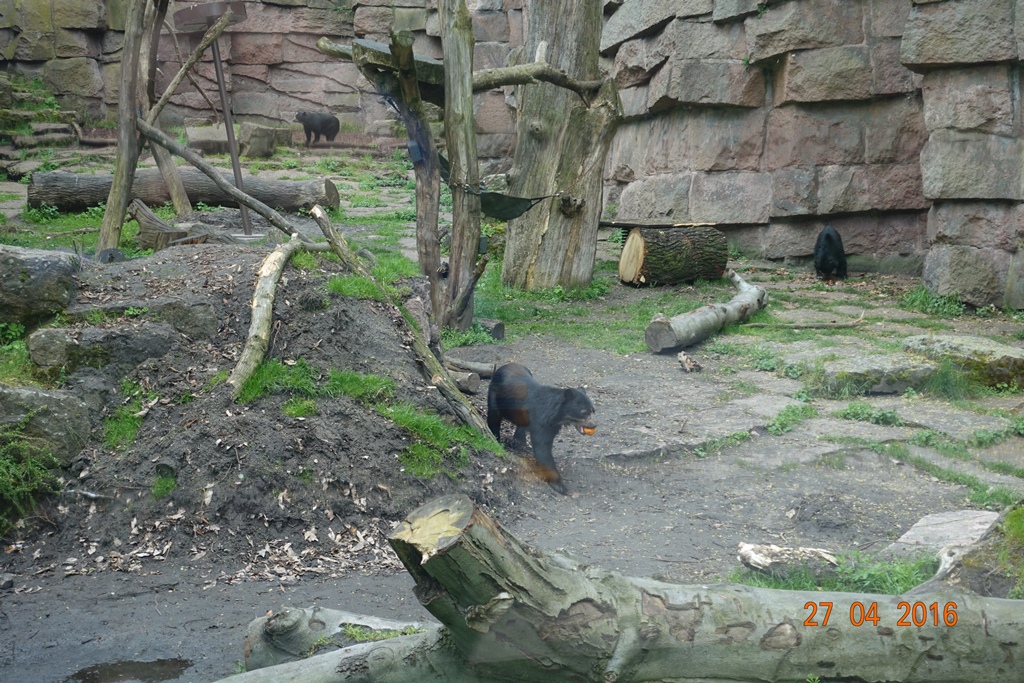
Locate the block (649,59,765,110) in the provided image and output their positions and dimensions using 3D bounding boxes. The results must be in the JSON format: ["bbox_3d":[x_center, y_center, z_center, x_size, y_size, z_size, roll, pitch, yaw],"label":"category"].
[{"bbox_3d":[2.893,-3.697,23.799,1.704,0.732,0.650,3,7,22],"label":"block"}]

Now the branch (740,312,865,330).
[{"bbox_3d":[3.116,-0.214,17.600,1.290,0.140,0.160,0,9,0],"label":"branch"}]

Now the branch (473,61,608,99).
[{"bbox_3d":[0.310,-3.200,20.235,0.320,0.420,2.874,9,15,36],"label":"branch"}]

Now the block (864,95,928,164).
[{"bbox_3d":[5.379,-2.998,23.114,0.884,0.967,0.650,3,13,11],"label":"block"}]

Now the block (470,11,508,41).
[{"bbox_3d":[-0.401,-6.722,35.167,0.803,0.677,0.600,3,13,14],"label":"block"}]

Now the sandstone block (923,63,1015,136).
[{"bbox_3d":[5.772,-3.068,20.900,1.130,0.858,0.650,3,9,18],"label":"sandstone block"}]

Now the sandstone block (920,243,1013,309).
[{"bbox_3d":[5.784,-0.852,20.930,1.029,0.801,0.700,2,7,18],"label":"sandstone block"}]

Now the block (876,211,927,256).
[{"bbox_3d":[5.476,-1.520,22.980,0.701,0.632,0.600,3,7,20],"label":"block"}]

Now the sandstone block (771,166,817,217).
[{"bbox_3d":[4.037,-2.125,23.276,0.648,0.695,0.600,3,7,22],"label":"sandstone block"}]

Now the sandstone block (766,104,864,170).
[{"bbox_3d":[4.319,-2.928,23.436,1.374,0.925,0.650,3,13,11],"label":"sandstone block"}]

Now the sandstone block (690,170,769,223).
[{"bbox_3d":[3.212,-2.076,23.676,1.163,0.763,0.600,3,7,22],"label":"sandstone block"}]

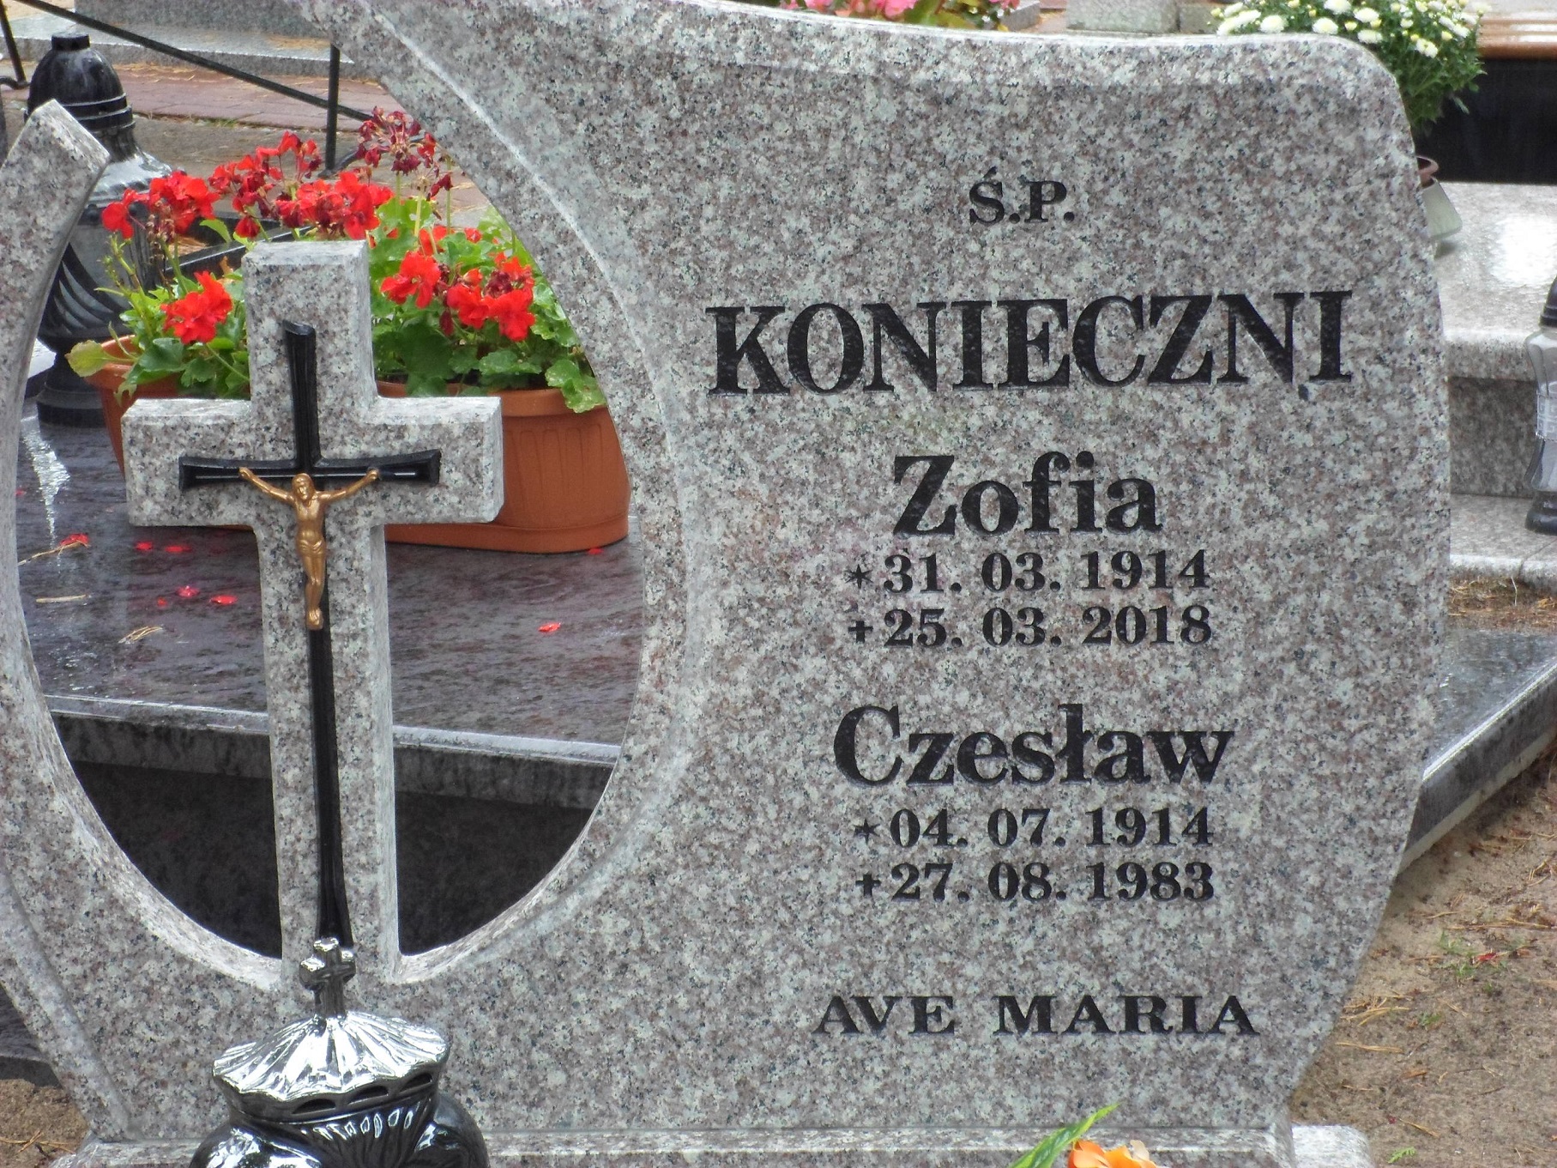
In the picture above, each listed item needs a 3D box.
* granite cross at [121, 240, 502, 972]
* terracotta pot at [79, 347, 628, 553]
[{"bbox_3d":[-0.305,0.017,3.300,0.243,0.488,0.064,0,13,6],"label":"granite cross"},{"bbox_3d":[-0.361,-0.128,4.404,0.535,0.152,0.198,4,14,25],"label":"terracotta pot"}]

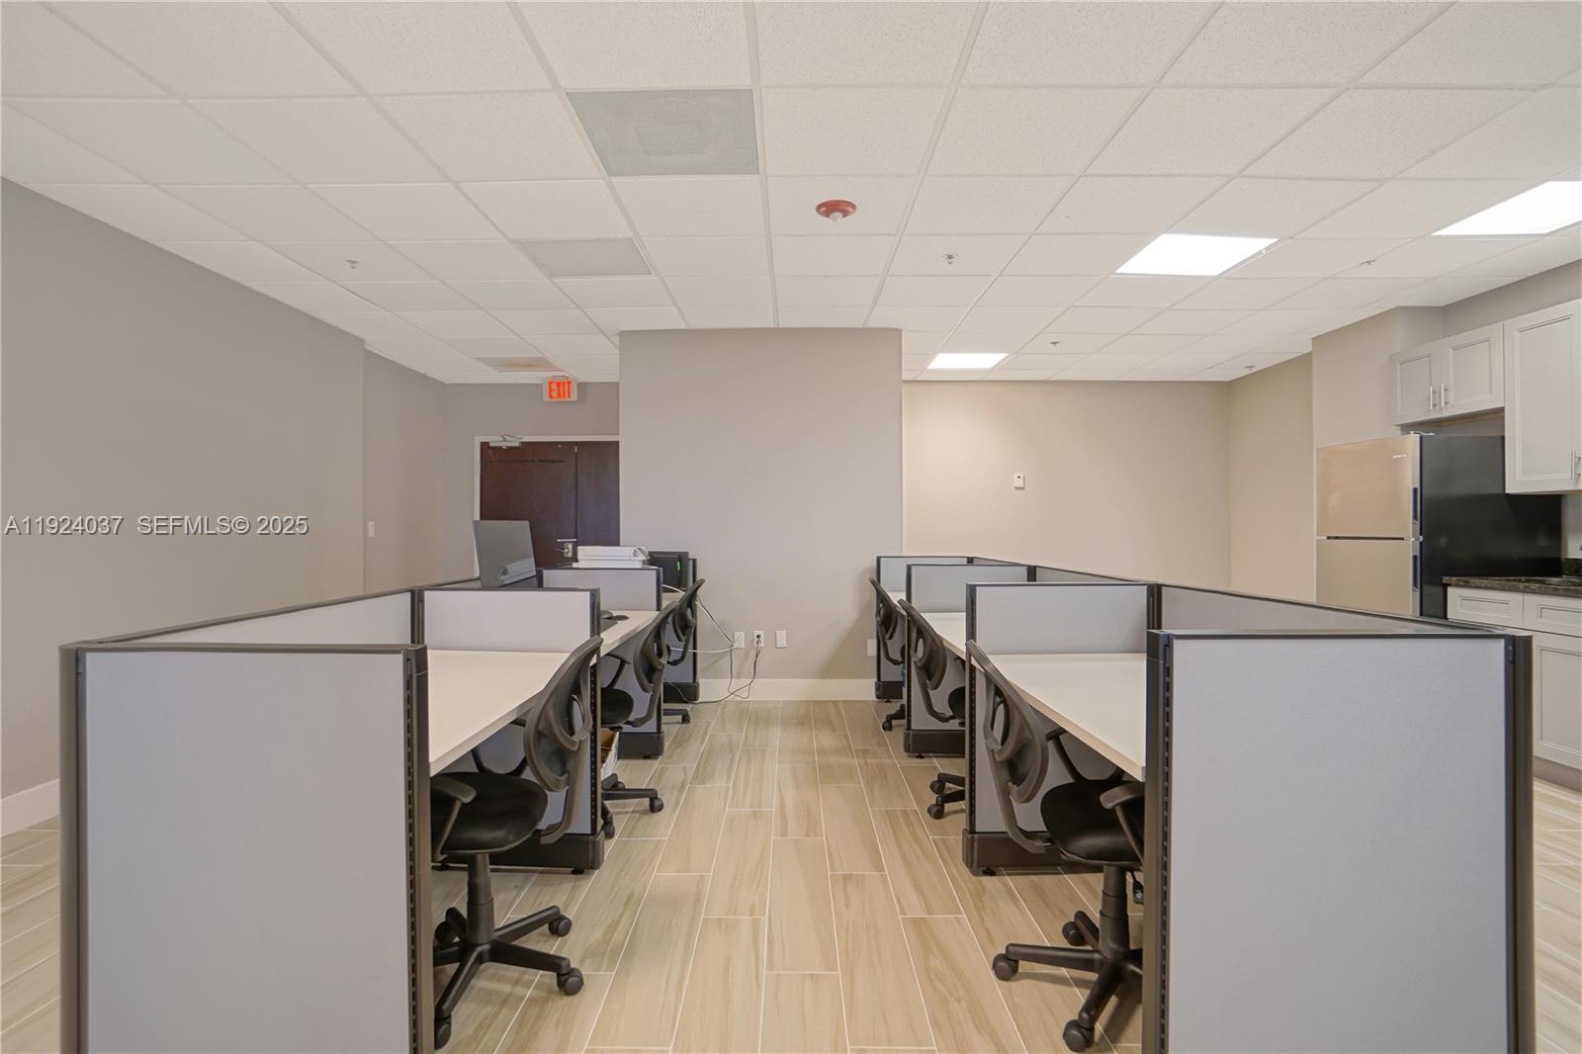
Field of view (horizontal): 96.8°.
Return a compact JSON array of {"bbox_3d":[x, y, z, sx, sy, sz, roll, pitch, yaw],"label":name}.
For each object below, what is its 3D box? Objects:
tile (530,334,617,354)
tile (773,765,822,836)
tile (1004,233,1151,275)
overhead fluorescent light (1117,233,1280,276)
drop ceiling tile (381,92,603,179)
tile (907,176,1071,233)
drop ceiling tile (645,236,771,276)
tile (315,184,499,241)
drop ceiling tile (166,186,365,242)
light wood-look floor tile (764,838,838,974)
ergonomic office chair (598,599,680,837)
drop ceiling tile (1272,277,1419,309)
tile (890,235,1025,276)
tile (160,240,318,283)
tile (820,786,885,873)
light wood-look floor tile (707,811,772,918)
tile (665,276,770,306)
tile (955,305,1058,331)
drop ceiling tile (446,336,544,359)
[{"bbox_3d":[-1.632,-1.390,5.362,0.614,0.020,0.557,0,0,1],"label":"tile"},{"bbox_3d":[0.030,1.241,3.212,0.206,0.010,0.839,0,0,0],"label":"tile"},{"bbox_3d":[1.461,-1.407,3.643,0.614,0.020,0.557,0,0,1],"label":"tile"},{"bbox_3d":[2.090,-1.420,3.667,0.605,0.030,0.570,0,0,0],"label":"overhead fluorescent light"},{"bbox_3d":[-1.037,-1.403,2.541,0.614,0.020,0.557,0,0,1],"label":"drop ceiling tile"},{"bbox_3d":[0.872,-1.457,3.199,0.630,0.020,0.595,0,0,0],"label":"tile"},{"bbox_3d":[-0.412,-1.389,3.617,0.605,0.020,0.550,0,0,0],"label":"drop ceiling tile"},{"bbox_3d":[-1.653,-1.388,3.098,0.615,0.018,0.570,0,0,0],"label":"tile"},{"bbox_3d":[-2.266,-1.384,3.102,0.615,0.018,0.570,0,0,0],"label":"drop ceiling tile"},{"bbox_3d":[0.031,1.249,2.387,0.207,0.010,0.848,0,0,0],"label":"light wood-look floor tile"},{"bbox_3d":[-0.816,0.779,3.060,0.660,0.930,0.600,0,0,3],"label":"ergonomic office chair"},{"bbox_3d":[3.363,-1.424,4.250,0.618,0.020,0.576,0,0,0],"label":"drop ceiling tile"},{"bbox_3d":[0.846,-1.419,3.694,0.618,0.020,0.576,0,0,0],"label":"tile"},{"bbox_3d":[-2.846,-1.403,3.719,0.500,0.020,0.580,0,0,0],"label":"tile"},{"bbox_3d":[0.238,1.220,2.884,0.202,0.010,0.827,0,0,0],"label":"tile"},{"bbox_3d":[-0.180,1.269,2.708,0.205,0.010,0.840,0,0,0],"label":"light wood-look floor tile"},{"bbox_3d":[-0.413,-1.413,4.208,0.620,0.020,0.580,0,0,0],"label":"tile"},{"bbox_3d":[1.483,-1.422,4.840,0.618,0.020,0.576,0,0,0],"label":"tile"},{"bbox_3d":[-2.278,-1.385,5.366,0.605,0.020,0.550,0,0,0],"label":"drop ceiling tile"}]

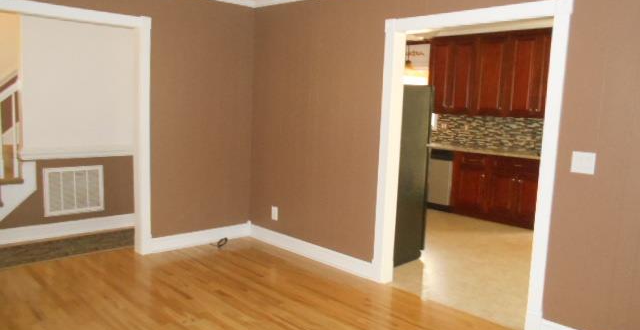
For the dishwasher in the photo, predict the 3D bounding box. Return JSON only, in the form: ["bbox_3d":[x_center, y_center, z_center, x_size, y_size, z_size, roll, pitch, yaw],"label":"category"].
[{"bbox_3d":[1.800,0.206,6.962,0.600,0.860,0.600,9,10,44],"label":"dishwasher"}]

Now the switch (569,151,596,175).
[{"bbox_3d":[1.530,-0.011,2.790,0.120,0.120,0.014,9,10,44],"label":"switch"}]

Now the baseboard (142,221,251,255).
[{"bbox_3d":[-1.181,0.723,4.768,1.149,0.148,0.020,-4,9,-41],"label":"baseboard"}]

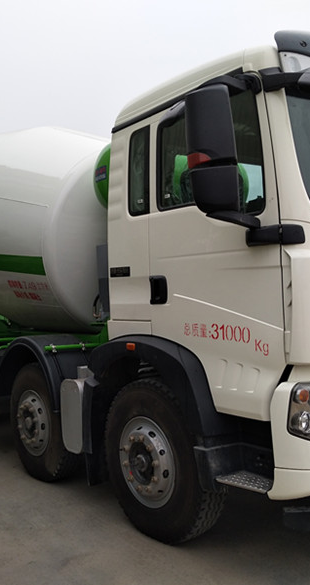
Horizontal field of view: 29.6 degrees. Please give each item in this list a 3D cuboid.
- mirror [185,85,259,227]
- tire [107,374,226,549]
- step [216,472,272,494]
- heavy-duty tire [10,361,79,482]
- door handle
[{"bbox_3d":[0.346,-0.685,2.985,0.332,0.673,0.201,-1,-1,-36],"label":"mirror"},{"bbox_3d":[0.044,1.130,4.022,0.301,1.080,1.085,-1,-1,-36],"label":"tire"},{"bbox_3d":[0.565,1.073,3.309,0.241,0.045,0.412,-1,-1,-36],"label":"step"},{"bbox_3d":[-1.013,1.191,5.461,0.301,1.080,1.085,-1,-1,-36],"label":"heavy-duty tire"},{"bbox_3d":[0.029,-0.014,3.800,0.050,0.186,0.171,-1,-1,-36],"label":"door handle"}]

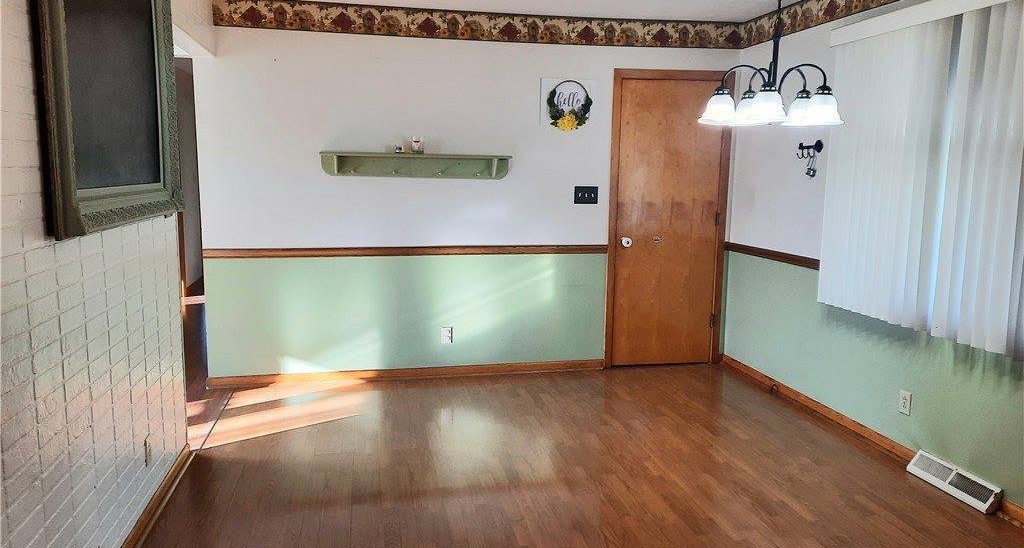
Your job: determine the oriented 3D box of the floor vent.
[{"bbox_3d":[1.990,0.931,3.345,0.082,0.094,0.460,-1,8,-12],"label":"floor vent"}]

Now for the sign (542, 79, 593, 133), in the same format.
[{"bbox_3d":[0.383,-1.129,4.962,0.327,0.334,0.055,-1,8,-12],"label":"sign"}]

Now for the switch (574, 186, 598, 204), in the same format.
[{"bbox_3d":[0.513,-0.540,5.093,0.175,0.116,0.017,-1,8,-12],"label":"switch"}]

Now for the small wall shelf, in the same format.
[{"bbox_3d":[-0.609,-0.694,4.781,1.225,0.149,0.130,-1,8,-12],"label":"small wall shelf"}]

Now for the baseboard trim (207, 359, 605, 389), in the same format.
[{"bbox_3d":[-0.650,0.678,5.028,2.682,0.072,0.017,-1,8,-12],"label":"baseboard trim"}]

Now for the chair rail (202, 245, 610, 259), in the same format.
[{"bbox_3d":[-0.633,-0.153,4.910,2.659,0.058,0.022,-1,8,-12],"label":"chair rail"}]

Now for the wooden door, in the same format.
[{"bbox_3d":[1.119,-0.364,5.256,0.888,2.101,0.055,-1,8,-12],"label":"wooden door"}]

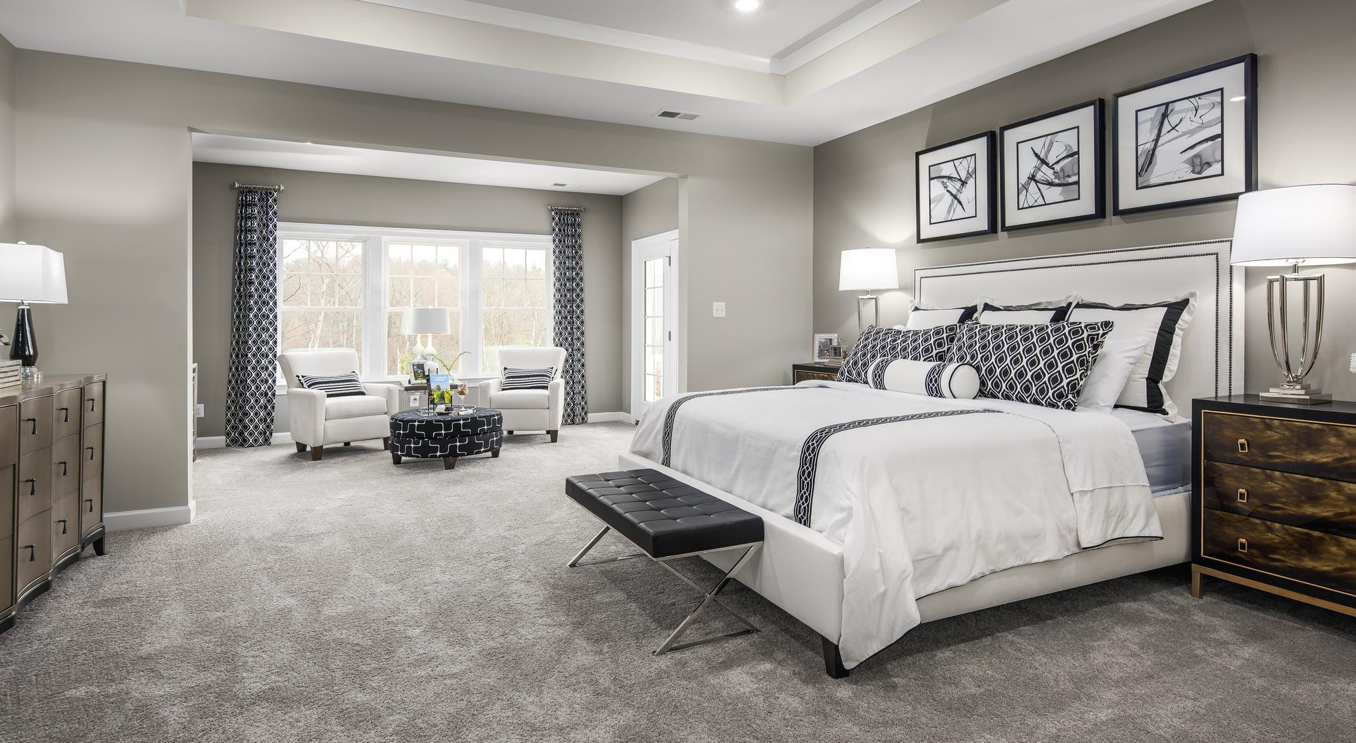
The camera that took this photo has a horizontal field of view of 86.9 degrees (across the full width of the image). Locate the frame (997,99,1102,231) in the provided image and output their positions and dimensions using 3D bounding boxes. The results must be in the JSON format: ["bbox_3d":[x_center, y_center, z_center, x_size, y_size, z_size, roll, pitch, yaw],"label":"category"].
[{"bbox_3d":[2.148,-1.170,4.146,0.040,0.644,0.638,-1,3,-25],"label":"frame"}]

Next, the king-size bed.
[{"bbox_3d":[1.111,0.165,3.770,2.220,1.570,2.070,-1,3,-25],"label":"king-size bed"}]

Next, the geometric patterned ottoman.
[{"bbox_3d":[-1.990,0.574,6.200,0.970,0.410,0.970,-1,3,-25],"label":"geometric patterned ottoman"}]

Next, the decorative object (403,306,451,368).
[{"bbox_3d":[-2.492,-0.241,7.196,0.380,0.740,0.380,-1,3,-25],"label":"decorative object"}]

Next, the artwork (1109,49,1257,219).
[{"bbox_3d":[2.454,-1.120,3.502,0.040,0.638,0.638,-1,3,-25],"label":"artwork"}]

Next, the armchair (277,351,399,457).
[{"bbox_3d":[-3.223,0.281,6.740,0.810,0.920,0.800,2,3,40],"label":"armchair"}]

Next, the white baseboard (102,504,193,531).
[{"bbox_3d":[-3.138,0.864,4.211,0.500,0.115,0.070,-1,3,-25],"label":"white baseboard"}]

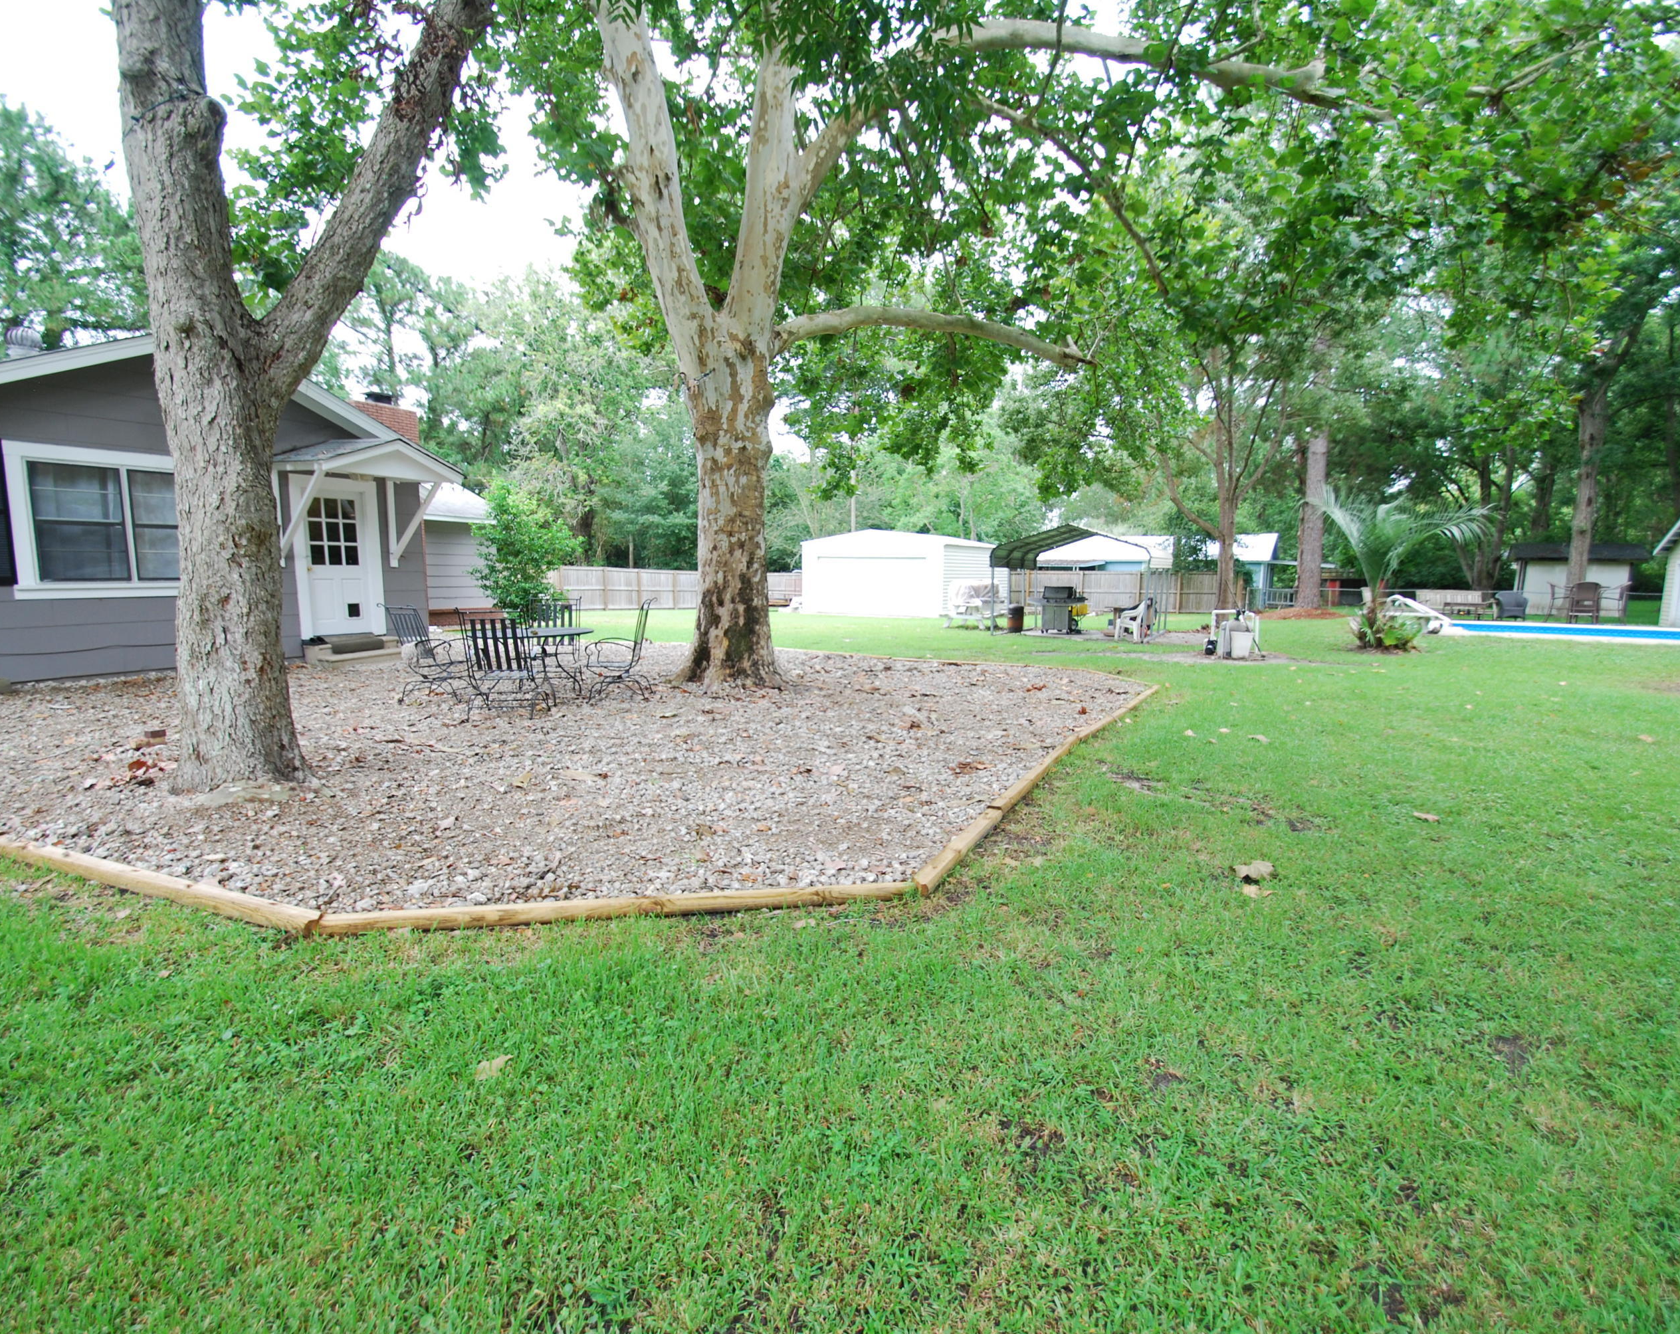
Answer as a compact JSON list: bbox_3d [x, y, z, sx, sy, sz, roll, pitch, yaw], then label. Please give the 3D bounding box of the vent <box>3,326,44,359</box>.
[{"bbox_3d":[-10.750,-4.211,10.973,0.380,0.550,0.380,4,8,29],"label":"vent"}]

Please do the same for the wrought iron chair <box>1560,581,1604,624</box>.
[{"bbox_3d":[17.980,-1.550,20.086,0.610,0.983,0.660,6,9,41],"label":"wrought iron chair"}]

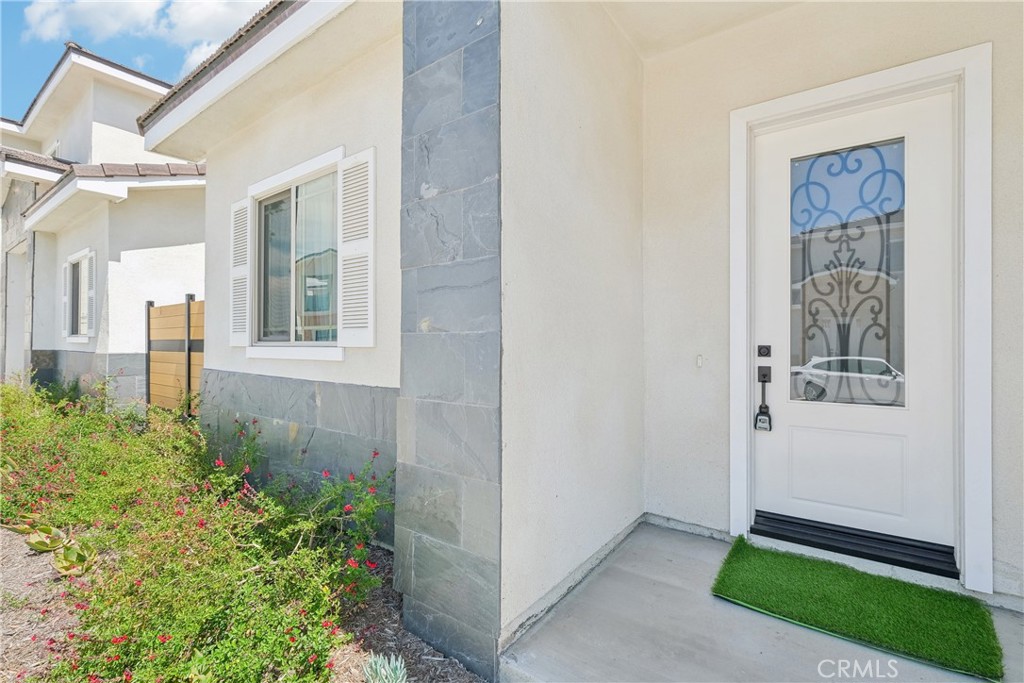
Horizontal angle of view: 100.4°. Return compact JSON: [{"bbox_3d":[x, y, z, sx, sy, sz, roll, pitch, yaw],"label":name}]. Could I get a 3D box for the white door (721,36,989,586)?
[{"bbox_3d":[1.885,-0.112,2.430,1.138,2.675,0.140,0,0,33],"label":"white door"}]

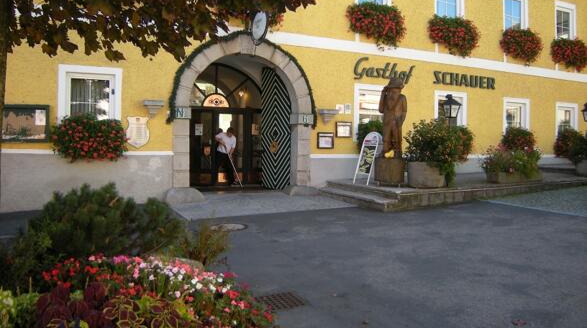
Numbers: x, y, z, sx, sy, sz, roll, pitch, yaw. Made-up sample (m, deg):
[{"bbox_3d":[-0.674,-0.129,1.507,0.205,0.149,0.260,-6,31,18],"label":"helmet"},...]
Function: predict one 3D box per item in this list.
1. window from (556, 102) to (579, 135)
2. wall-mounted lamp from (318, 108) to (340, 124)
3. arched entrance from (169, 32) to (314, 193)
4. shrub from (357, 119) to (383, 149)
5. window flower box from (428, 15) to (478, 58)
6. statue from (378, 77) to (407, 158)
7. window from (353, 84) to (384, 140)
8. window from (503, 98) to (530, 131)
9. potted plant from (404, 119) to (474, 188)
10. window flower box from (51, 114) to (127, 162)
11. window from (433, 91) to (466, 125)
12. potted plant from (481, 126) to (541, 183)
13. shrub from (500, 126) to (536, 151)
[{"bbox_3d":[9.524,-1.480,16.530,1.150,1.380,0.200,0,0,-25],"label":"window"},{"bbox_3d":[0.933,-1.213,12.202,0.380,0.360,0.340,0,0,-25],"label":"wall-mounted lamp"},{"bbox_3d":[-1.236,-1.304,12.079,3.825,4.003,0.500,0,0,-26],"label":"arched entrance"},{"bbox_3d":[2.161,-0.831,13.151,0.800,0.850,0.600,0,0,-26],"label":"shrub"},{"bbox_3d":[4.673,-3.729,13.777,1.380,1.000,0.660,0,0,-25],"label":"window flower box"},{"bbox_3d":[2.179,-1.029,10.500,0.600,1.800,0.500,0,0,-10],"label":"statue"},{"bbox_3d":[2.137,-1.411,13.007,1.200,1.520,0.200,0,0,-25],"label":"window"},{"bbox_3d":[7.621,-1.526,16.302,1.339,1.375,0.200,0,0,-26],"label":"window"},{"bbox_3d":[3.157,-0.228,10.300,1.120,1.430,1.050,0,0,-26],"label":"potted plant"},{"bbox_3d":[-4.145,-0.536,9.597,1.420,0.950,0.650,0,0,-25],"label":"window flower box"},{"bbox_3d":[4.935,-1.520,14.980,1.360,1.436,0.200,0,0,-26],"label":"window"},{"bbox_3d":[5.675,-0.246,12.300,1.500,1.380,0.680,0,0,-25],"label":"potted plant"},{"bbox_3d":[7.107,-0.790,14.995,1.100,0.780,0.600,0,0,-25],"label":"shrub"}]

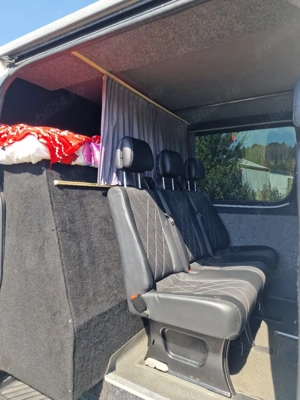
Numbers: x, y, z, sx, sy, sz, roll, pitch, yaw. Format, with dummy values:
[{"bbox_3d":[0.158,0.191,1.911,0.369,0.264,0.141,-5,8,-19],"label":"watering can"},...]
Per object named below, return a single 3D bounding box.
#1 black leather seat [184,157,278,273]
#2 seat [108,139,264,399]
[{"bbox_3d":[0.651,0.198,2.133,0.712,1.094,0.440,2,1,31],"label":"black leather seat"},{"bbox_3d":[0.180,0.218,1.372,0.722,1.120,0.450,2,1,31],"label":"seat"}]

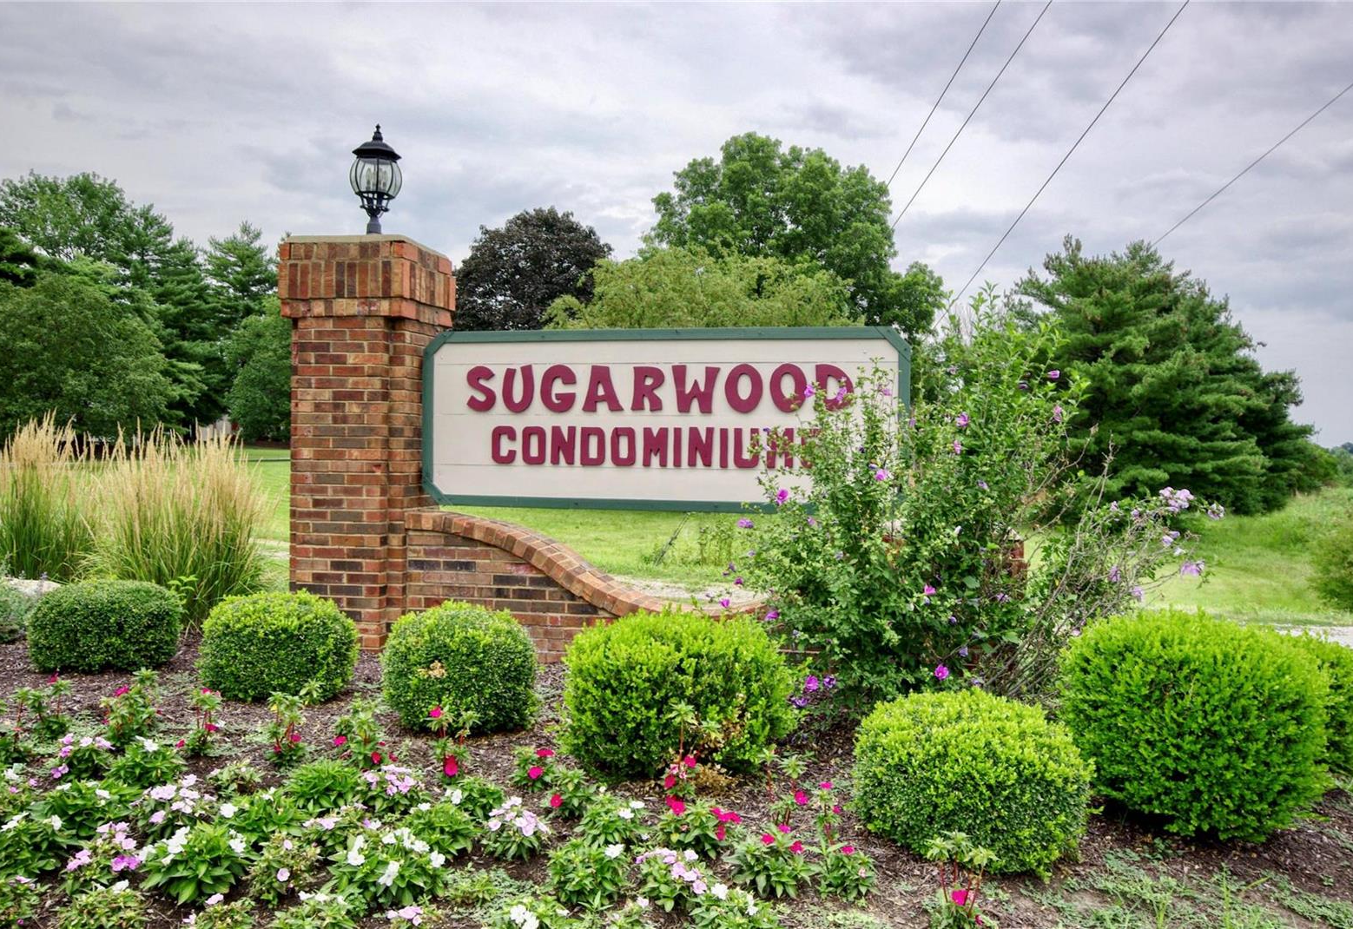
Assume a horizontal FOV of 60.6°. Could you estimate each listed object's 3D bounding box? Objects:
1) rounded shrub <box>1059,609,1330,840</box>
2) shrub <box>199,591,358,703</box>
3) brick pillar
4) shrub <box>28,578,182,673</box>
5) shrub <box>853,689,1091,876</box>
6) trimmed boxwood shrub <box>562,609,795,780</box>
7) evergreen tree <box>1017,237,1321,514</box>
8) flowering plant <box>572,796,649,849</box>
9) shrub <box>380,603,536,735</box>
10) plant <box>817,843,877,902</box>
[{"bbox_3d":[2.004,0.928,4.480,1.000,0.750,0.980,1,1,19],"label":"rounded shrub"},{"bbox_3d":[-1.809,0.830,5.304,0.641,0.481,0.641,1,1,0],"label":"shrub"},{"bbox_3d":[-1.781,-0.114,6.732,0.738,2.280,0.738,1,1,11],"label":"brick pillar"},{"bbox_3d":[-3.043,0.811,6.170,0.800,0.415,0.780,1,1,-11],"label":"shrub"},{"bbox_3d":[1.029,1.038,4.030,0.810,0.505,0.800,1,1,11],"label":"shrub"},{"bbox_3d":[0.016,0.907,4.870,0.940,0.585,0.880,1,1,9],"label":"trimmed boxwood shrub"},{"bbox_3d":[12.504,-2.331,29.500,7.500,6.950,7.000,1,1,0],"label":"evergreen tree"},{"bbox_3d":[-0.203,1.097,3.558,0.229,0.153,0.229,1,1,0],"label":"flowering plant"},{"bbox_3d":[-0.906,0.842,4.880,0.619,0.516,0.619,1,1,0],"label":"shrub"},{"bbox_3d":[0.470,1.118,3.186,0.158,0.160,0.158,1,1,0],"label":"plant"}]

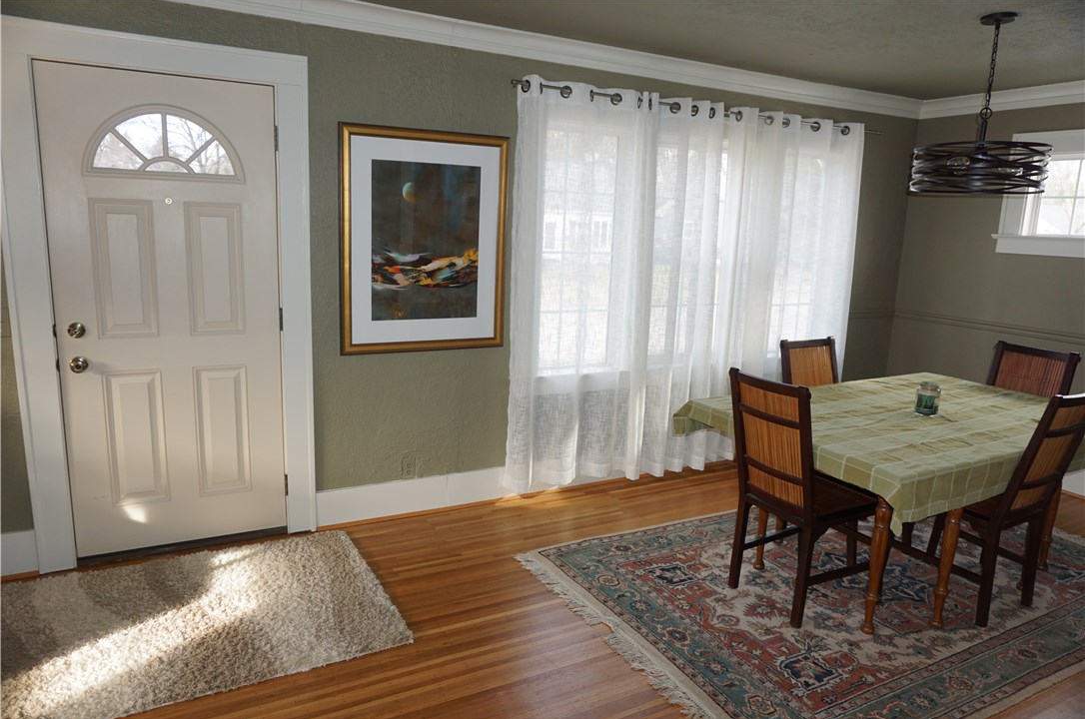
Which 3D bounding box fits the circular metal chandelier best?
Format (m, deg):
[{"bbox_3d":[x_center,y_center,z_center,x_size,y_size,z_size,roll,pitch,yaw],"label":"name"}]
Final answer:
[{"bbox_3d":[1.874,-1.077,3.062,0.510,0.705,0.510,-4,13,-28],"label":"circular metal chandelier"}]

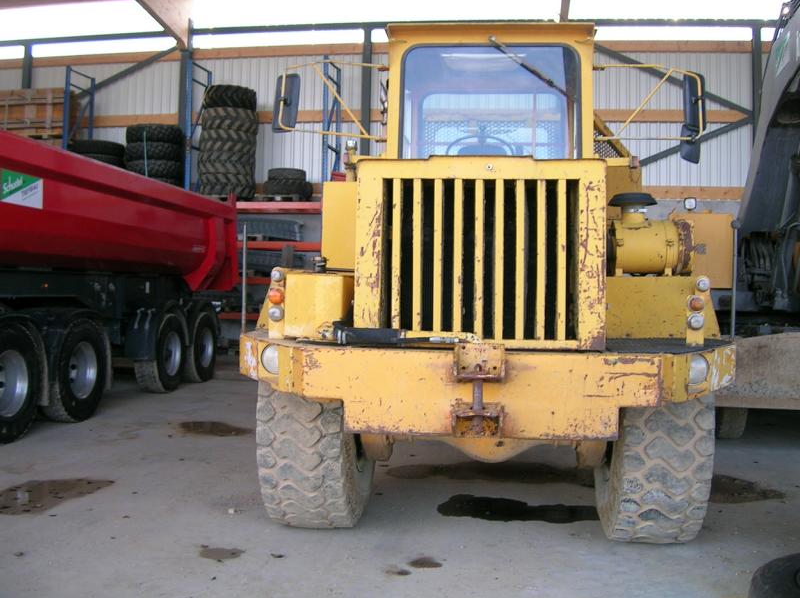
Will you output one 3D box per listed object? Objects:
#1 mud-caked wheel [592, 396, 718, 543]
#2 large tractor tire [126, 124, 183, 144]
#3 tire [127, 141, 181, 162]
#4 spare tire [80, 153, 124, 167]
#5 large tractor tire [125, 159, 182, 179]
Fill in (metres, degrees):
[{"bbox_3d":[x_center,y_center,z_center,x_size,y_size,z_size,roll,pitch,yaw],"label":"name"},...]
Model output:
[{"bbox_3d":[1.450,0.705,4.800,0.515,1.440,1.440,1,0,8],"label":"mud-caked wheel"},{"bbox_3d":[-4.694,-3.075,15.500,1.050,0.345,1.050,1,1,9],"label":"large tractor tire"},{"bbox_3d":[-4.845,-2.820,15.900,1.090,0.330,1.090,1,0,10],"label":"tire"},{"bbox_3d":[-5.877,-2.620,15.700,1.030,0.260,1.030,1,1,9],"label":"spare tire"},{"bbox_3d":[-4.699,-2.420,15.500,1.050,0.345,1.050,1,1,9],"label":"large tractor tire"}]

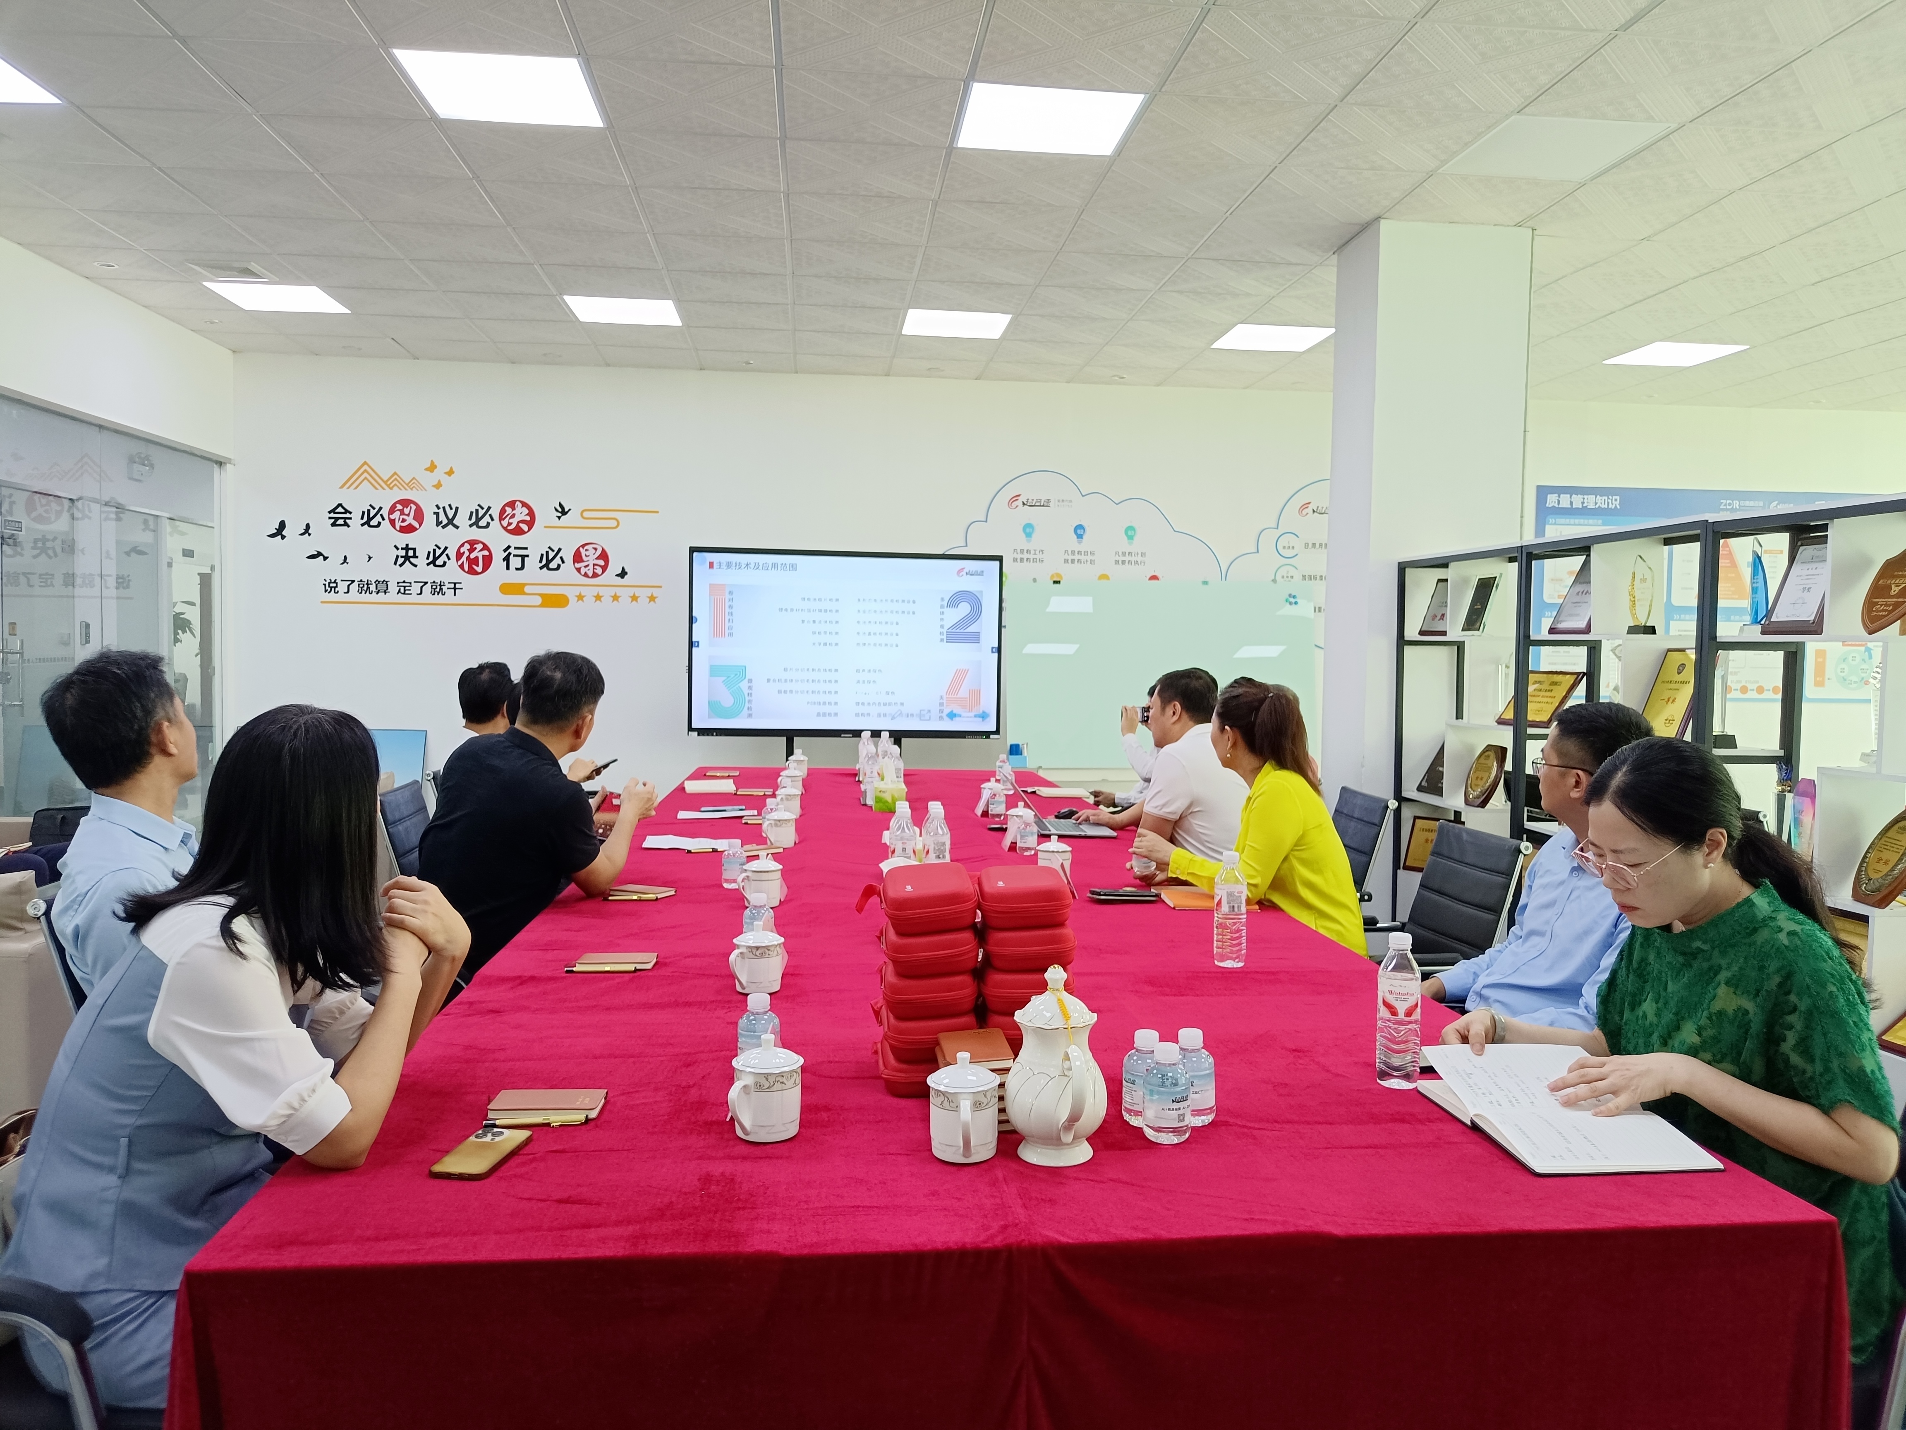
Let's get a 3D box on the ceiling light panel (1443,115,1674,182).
[{"bbox_3d":[2.113,-1.997,5.039,0.597,0.030,0.597,1,2,-6],"label":"ceiling light panel"}]

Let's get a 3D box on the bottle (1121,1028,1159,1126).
[{"bbox_3d":[0.260,0.486,1.926,0.060,0.119,0.060,1,2,0],"label":"bottle"}]

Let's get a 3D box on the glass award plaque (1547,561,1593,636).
[{"bbox_3d":[2.125,-0.402,4.772,0.025,0.290,0.220,26,-3,-12],"label":"glass award plaque"}]

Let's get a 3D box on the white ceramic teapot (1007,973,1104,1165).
[{"bbox_3d":[0.129,0.432,1.804,0.126,0.231,0.219,0,2,-18],"label":"white ceramic teapot"}]

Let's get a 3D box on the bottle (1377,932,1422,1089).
[{"bbox_3d":[0.662,0.435,2.121,0.061,0.222,0.061,1,2,0],"label":"bottle"}]

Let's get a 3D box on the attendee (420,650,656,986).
[{"bbox_3d":[-1.020,0.530,3.581,0.520,1.355,0.680,3,3,45],"label":"attendee"}]

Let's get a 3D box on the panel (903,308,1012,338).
[{"bbox_3d":[0.020,-2.150,7.892,0.590,0.030,0.590,1,2,-6],"label":"panel"}]

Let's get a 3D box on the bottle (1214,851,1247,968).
[{"bbox_3d":[0.566,0.397,2.912,0.065,0.222,0.065,1,2,-6],"label":"bottle"}]

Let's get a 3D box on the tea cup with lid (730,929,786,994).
[{"bbox_3d":[-0.375,0.456,2.710,0.091,0.129,0.115,3,3,39],"label":"tea cup with lid"}]

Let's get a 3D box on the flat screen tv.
[{"bbox_3d":[-0.654,-0.438,8.950,1.950,1.155,0.090,1,2,-9],"label":"flat screen tv"}]

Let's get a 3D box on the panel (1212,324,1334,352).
[{"bbox_3d":[1.799,-2.127,8.066,0.590,0.030,0.590,1,2,-6],"label":"panel"}]

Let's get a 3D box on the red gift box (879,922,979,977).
[{"bbox_3d":[-0.035,0.343,2.164,0.134,0.060,0.200,-4,3,-2],"label":"red gift box"}]

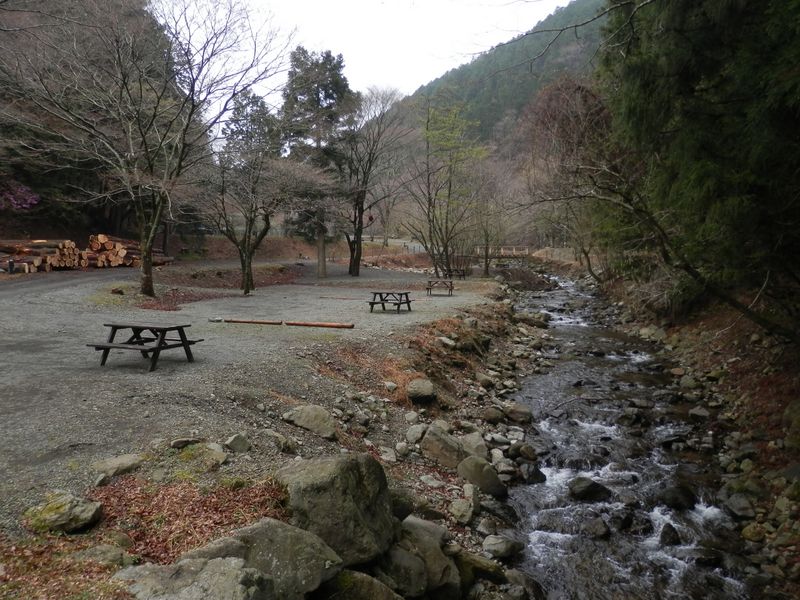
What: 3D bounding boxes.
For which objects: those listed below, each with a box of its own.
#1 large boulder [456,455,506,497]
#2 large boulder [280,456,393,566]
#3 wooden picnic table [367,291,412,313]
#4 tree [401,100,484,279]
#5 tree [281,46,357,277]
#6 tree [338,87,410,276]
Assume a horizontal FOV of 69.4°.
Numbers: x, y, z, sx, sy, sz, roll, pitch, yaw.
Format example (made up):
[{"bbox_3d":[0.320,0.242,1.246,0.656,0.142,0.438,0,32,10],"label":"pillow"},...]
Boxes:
[{"bbox_3d":[1.044,2.273,7.400,0.580,0.430,0.500,1,3,10],"label":"large boulder"},{"bbox_3d":[-0.553,1.795,4.950,0.900,0.740,0.780,1,3,10],"label":"large boulder"},{"bbox_3d":[-0.340,0.087,21.850,1.330,0.730,1.500,2,3,24],"label":"wooden picnic table"},{"bbox_3d":[3.313,-8.567,44.000,6.200,13.700,6.000,1,3,0],"label":"tree"},{"bbox_3d":[-6.629,-11.225,47.000,6.000,18.200,5.800,1,3,0],"label":"tree"},{"bbox_3d":[-1.920,-8.771,43.500,5.600,13.900,5.400,0,3,0],"label":"tree"}]

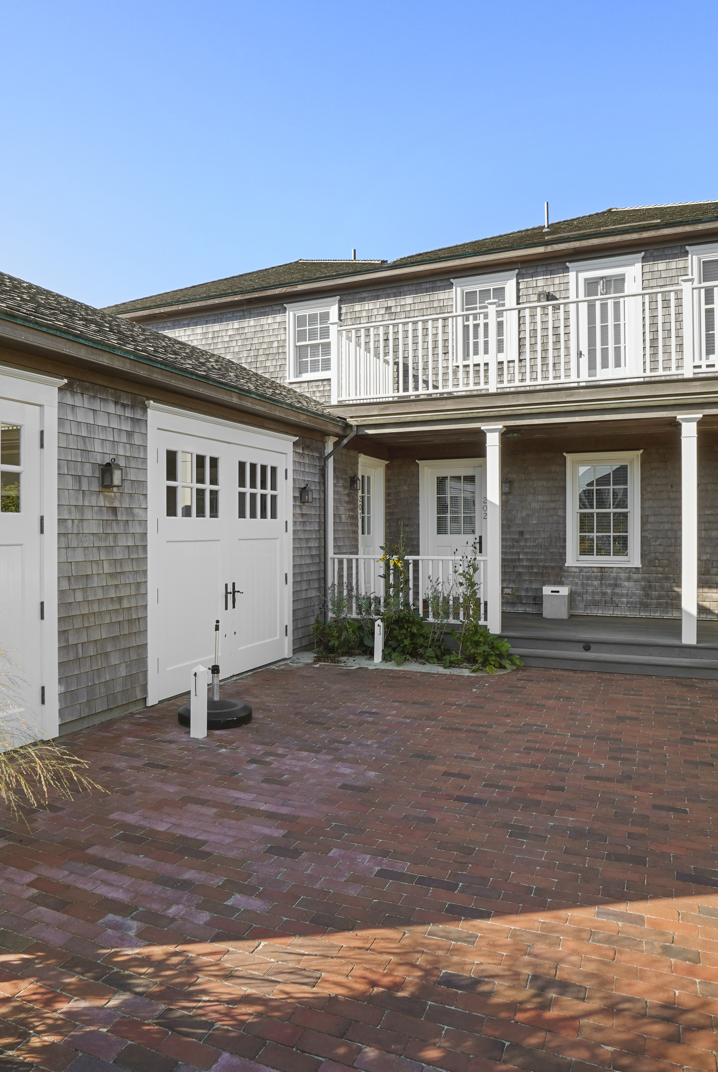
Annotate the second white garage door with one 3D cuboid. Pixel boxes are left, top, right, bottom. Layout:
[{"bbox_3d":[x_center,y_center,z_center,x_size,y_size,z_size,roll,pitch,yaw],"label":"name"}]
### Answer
[{"bbox_3d":[-1.409,0.158,7.270,0.140,2.786,2.543,0,1,26],"label":"second white garage door"}]

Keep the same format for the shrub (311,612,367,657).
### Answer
[{"bbox_3d":[-0.250,1.270,8.820,0.680,0.540,0.550,0,1,22],"label":"shrub"}]

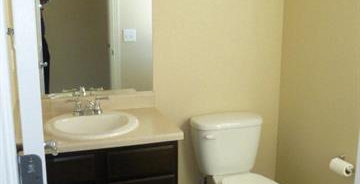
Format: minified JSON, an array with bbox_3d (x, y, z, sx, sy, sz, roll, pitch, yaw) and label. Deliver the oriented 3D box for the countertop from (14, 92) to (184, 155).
[{"bbox_3d":[-0.434,0.138,2.002,0.775,0.141,0.541,-4,12,-19],"label":"countertop"}]

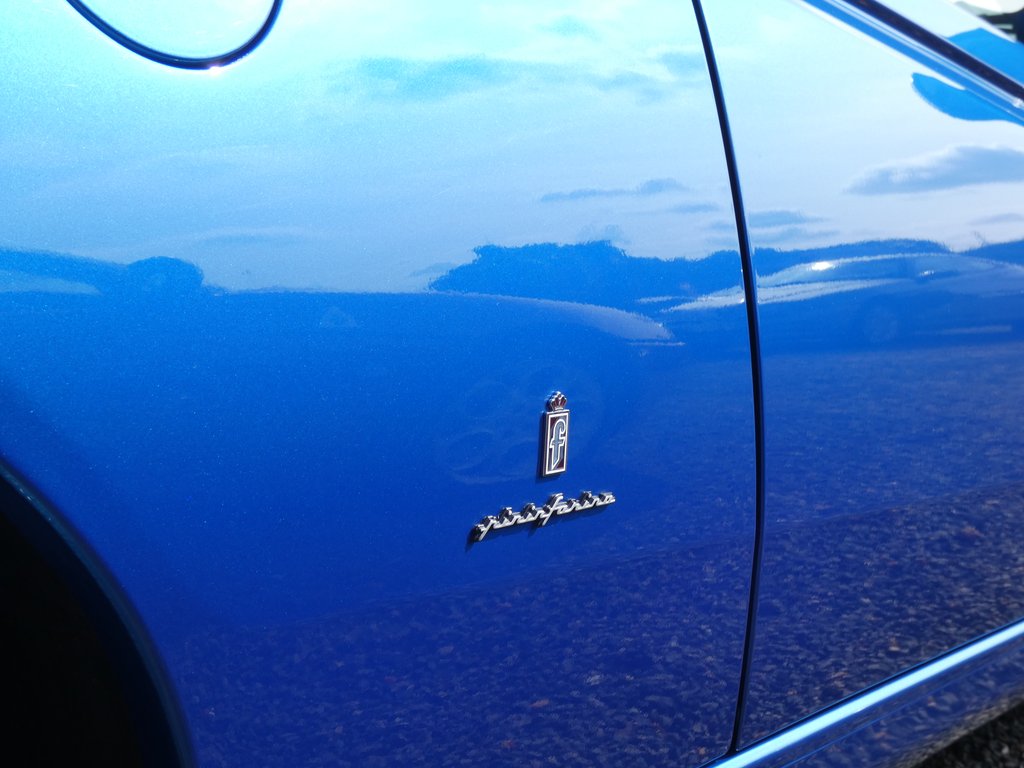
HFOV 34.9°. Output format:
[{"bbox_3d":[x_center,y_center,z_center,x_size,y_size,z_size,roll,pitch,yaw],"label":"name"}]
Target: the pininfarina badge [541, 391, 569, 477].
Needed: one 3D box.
[{"bbox_3d":[0.027,0.031,1.020,0.004,0.053,0.019,13,16,43],"label":"pininfarina badge"}]

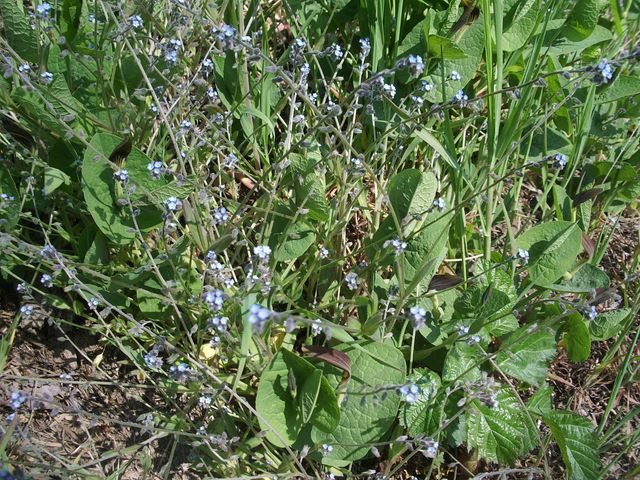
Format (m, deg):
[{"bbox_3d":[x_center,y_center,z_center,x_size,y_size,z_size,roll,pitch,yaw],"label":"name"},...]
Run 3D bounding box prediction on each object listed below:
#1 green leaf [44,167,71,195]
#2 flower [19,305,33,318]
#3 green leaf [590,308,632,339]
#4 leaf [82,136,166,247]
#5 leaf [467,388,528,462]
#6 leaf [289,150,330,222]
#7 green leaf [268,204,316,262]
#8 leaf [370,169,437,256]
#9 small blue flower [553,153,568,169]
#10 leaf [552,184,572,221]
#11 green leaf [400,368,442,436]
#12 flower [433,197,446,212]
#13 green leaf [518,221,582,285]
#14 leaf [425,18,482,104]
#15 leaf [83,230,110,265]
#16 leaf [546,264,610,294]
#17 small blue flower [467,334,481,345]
[{"bbox_3d":[-0.227,-0.051,0.560,0.022,0.010,0.026,0,67,13],"label":"green leaf"},{"bbox_3d":[-0.228,0.055,0.500,0.010,0.009,0.009,0,43,0],"label":"flower"},{"bbox_3d":[0.242,0.070,0.540,0.042,0.007,0.022,-20,56,-15],"label":"green leaf"},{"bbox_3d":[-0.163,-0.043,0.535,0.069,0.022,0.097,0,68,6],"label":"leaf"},{"bbox_3d":[0.134,0.141,0.490,0.050,0.012,0.057,-13,51,-11],"label":"leaf"},{"bbox_3d":[-0.008,-0.046,0.555,0.034,0.016,0.065,0,66,-6],"label":"leaf"},{"bbox_3d":[-0.027,-0.006,0.630,0.042,0.014,0.068,23,61,10],"label":"green leaf"},{"bbox_3d":[0.077,-0.025,0.600,0.048,0.017,0.094,26,63,7],"label":"leaf"},{"bbox_3d":[0.204,-0.068,0.550,0.012,0.011,0.011,0,43,0],"label":"small blue flower"},{"bbox_3d":[0.210,-0.033,0.560,0.018,0.010,0.034,0,67,13],"label":"leaf"},{"bbox_3d":[0.078,0.126,0.500,0.032,0.010,0.055,10,53,4],"label":"green leaf"},{"bbox_3d":[0.103,-0.031,0.560,0.012,0.009,0.016,13,67,6],"label":"flower"},{"bbox_3d":[0.202,0.012,0.570,0.076,0.012,0.048,-36,62,-19],"label":"green leaf"},{"bbox_3d":[0.158,-0.212,0.760,0.066,0.020,0.109,23,73,7],"label":"leaf"},{"bbox_3d":[-0.225,0.007,0.650,0.024,0.007,0.041,2,66,1],"label":"leaf"},{"bbox_3d":[0.210,0.030,0.525,0.052,0.013,0.032,3,45,-5],"label":"leaf"},{"bbox_3d":[0.113,0.073,0.475,0.010,0.008,0.009,0,43,0],"label":"small blue flower"}]

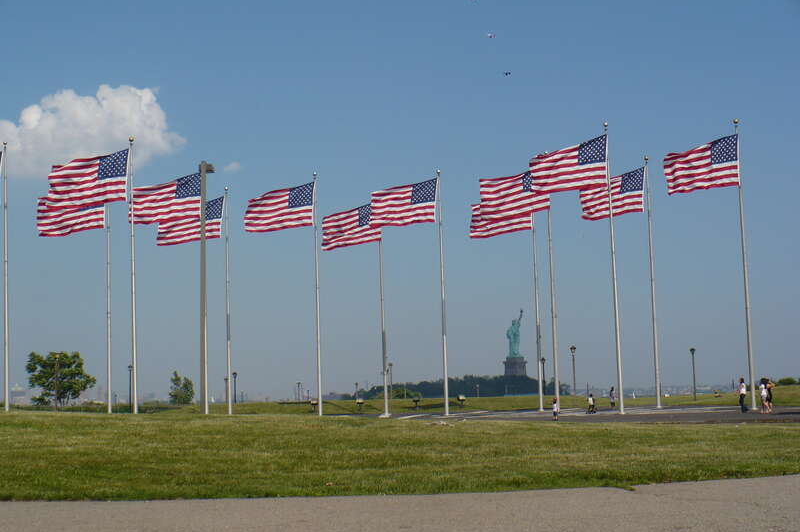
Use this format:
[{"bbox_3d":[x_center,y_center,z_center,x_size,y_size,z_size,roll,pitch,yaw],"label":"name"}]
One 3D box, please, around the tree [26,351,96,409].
[{"bbox_3d":[-25.679,8.907,94.673,5.000,4.987,4.800,-2,-6,0],"label":"tree"}]

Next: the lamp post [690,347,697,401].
[{"bbox_3d":[25.350,9.360,107.518,0.450,4.500,0.450,-2,-6,0],"label":"lamp post"}]

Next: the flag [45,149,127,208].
[{"bbox_3d":[-16.117,-4.524,64.519,4.001,2.970,0.600,-1,-6,-9],"label":"flag"}]

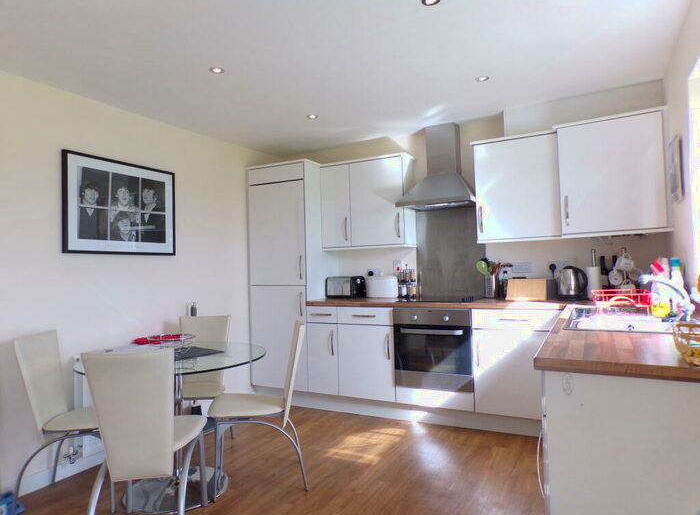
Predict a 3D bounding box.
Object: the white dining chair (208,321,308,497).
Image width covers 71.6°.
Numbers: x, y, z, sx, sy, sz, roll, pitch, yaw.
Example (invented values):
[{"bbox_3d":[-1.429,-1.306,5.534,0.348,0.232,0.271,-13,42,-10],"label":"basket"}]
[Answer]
[{"bbox_3d":[-0.512,0.804,2.712,0.520,0.870,0.440,-1,-2,-12],"label":"white dining chair"}]

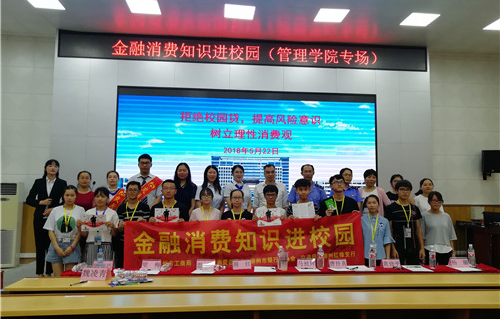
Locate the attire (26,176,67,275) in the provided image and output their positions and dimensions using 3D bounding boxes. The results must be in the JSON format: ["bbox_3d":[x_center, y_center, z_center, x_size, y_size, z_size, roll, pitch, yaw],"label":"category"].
[{"bbox_3d":[-2.706,0.900,5.144,0.500,1.340,0.280,2,-6,-14],"label":"attire"}]

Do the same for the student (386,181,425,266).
[{"bbox_3d":[1.895,1.103,4.762,0.470,1.705,0.290,1,-5,-3],"label":"student"}]

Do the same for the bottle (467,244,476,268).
[{"bbox_3d":[2.325,1.017,4.098,0.066,0.236,0.066,1,-3,-5],"label":"bottle"}]

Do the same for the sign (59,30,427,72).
[{"bbox_3d":[-0.004,-2.298,8.432,7.925,0.555,0.120,1,-3,-5],"label":"sign"}]

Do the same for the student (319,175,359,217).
[{"bbox_3d":[1.101,1.073,4.789,0.500,1.730,0.360,0,-6,3],"label":"student"}]

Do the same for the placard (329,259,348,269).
[{"bbox_3d":[0.899,1.072,4.026,0.192,0.096,0.080,1,-5,-5],"label":"placard"}]

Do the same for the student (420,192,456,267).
[{"bbox_3d":[2.420,1.203,4.965,0.440,1.560,0.300,-1,-6,10],"label":"student"}]

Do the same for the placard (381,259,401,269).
[{"bbox_3d":[1.465,1.082,4.075,0.192,0.096,0.080,1,-5,-5],"label":"placard"}]

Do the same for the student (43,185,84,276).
[{"bbox_3d":[-2.043,1.076,4.320,0.450,1.572,0.260,2,-3,-15],"label":"student"}]

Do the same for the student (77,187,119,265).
[{"bbox_3d":[-1.796,1.129,4.541,0.460,1.580,0.350,2,-6,-12],"label":"student"}]

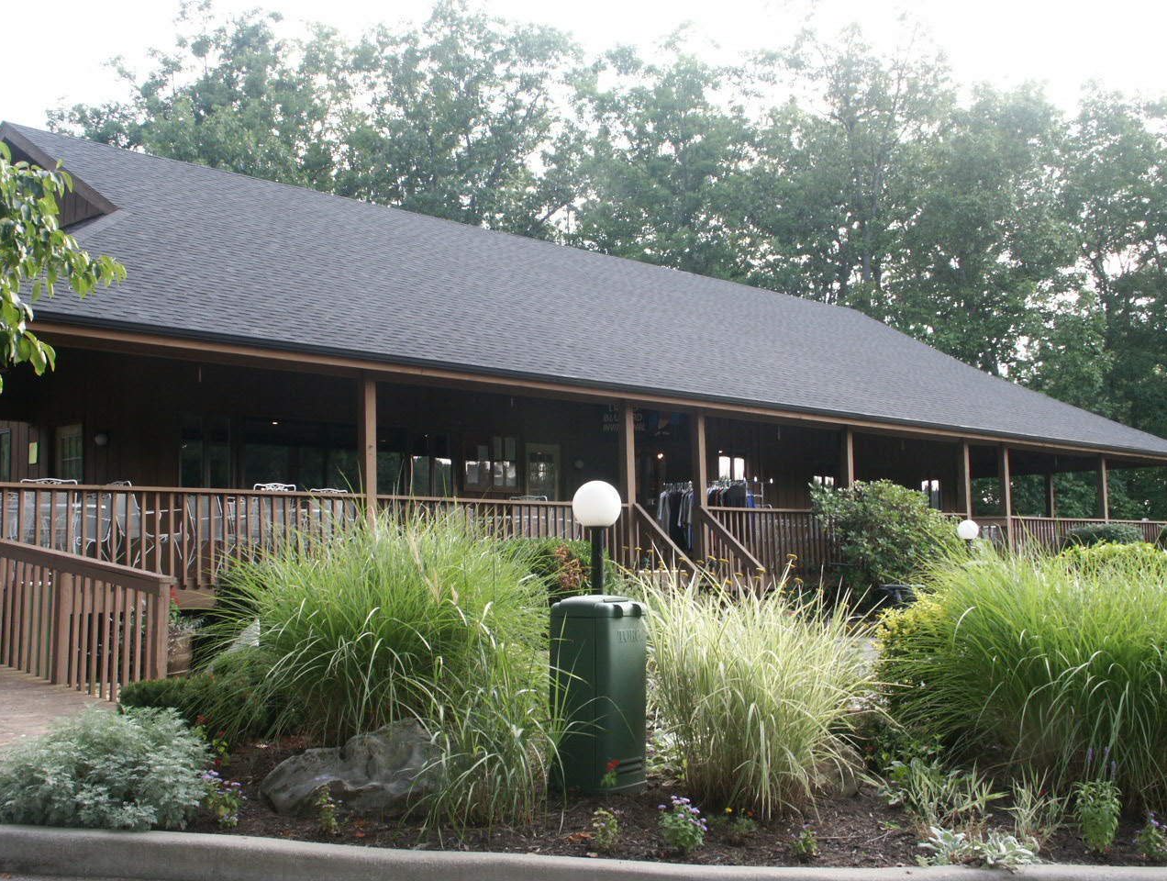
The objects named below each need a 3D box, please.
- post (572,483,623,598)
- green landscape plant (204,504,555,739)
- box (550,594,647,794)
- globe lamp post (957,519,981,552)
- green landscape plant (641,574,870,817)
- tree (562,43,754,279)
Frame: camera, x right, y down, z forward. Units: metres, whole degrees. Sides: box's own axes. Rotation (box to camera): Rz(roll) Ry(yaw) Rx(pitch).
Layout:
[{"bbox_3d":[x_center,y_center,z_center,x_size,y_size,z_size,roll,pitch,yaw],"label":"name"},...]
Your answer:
[{"bbox_3d":[0.101,1.024,8.289,0.310,1.560,0.310,-1,-6,0],"label":"post"},{"bbox_3d":[-1.277,1.123,8.131,2.000,1.360,1.800,-1,-6,0],"label":"green landscape plant"},{"bbox_3d":[0.072,1.237,6.509,0.375,0.960,0.375,-5,-7,38],"label":"box"},{"bbox_3d":[5.498,1.960,18.788,0.310,1.670,0.310,-1,-6,0],"label":"globe lamp post"},{"bbox_3d":[0.813,1.169,6.263,1.080,1.060,1.020,-1,-6,0],"label":"green landscape plant"},{"bbox_3d":[2.709,-4.246,45.650,7.000,19.500,7.000,-1,-6,0],"label":"tree"}]

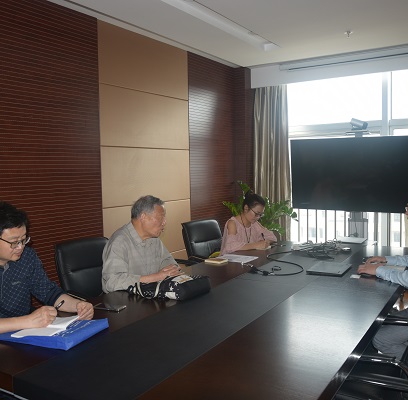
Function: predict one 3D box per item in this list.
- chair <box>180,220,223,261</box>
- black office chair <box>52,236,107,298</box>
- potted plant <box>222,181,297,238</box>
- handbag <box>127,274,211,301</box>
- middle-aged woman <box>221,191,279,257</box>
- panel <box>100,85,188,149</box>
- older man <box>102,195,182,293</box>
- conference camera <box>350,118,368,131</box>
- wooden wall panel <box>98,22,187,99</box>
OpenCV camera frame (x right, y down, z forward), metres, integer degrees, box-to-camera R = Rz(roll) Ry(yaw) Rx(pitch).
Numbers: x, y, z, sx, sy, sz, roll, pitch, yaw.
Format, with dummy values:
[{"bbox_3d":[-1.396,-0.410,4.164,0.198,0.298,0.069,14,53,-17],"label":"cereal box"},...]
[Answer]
[{"bbox_3d":[0.202,0.676,3.636,0.660,0.980,0.620,1,4,34],"label":"chair"},{"bbox_3d":[-0.549,0.722,2.849,0.650,0.970,0.600,2,5,32],"label":"black office chair"},{"bbox_3d":[0.599,0.444,4.820,0.720,1.282,0.720,1,4,34],"label":"potted plant"},{"bbox_3d":[-0.193,0.451,2.442,0.380,0.090,0.260,1,4,34],"label":"handbag"},{"bbox_3d":[0.345,0.532,3.725,0.580,1.190,0.490,2,5,36],"label":"middle-aged woman"},{"bbox_3d":[-0.520,-0.777,4.417,0.030,0.540,1.305,1,4,34],"label":"panel"},{"bbox_3d":[-0.334,0.605,2.675,0.680,1.260,0.570,1,4,34],"label":"older man"},{"bbox_3d":[1.541,-0.748,4.460,0.165,0.125,0.110,2,5,36],"label":"conference camera"},{"bbox_3d":[-0.530,-1.312,4.385,0.030,0.540,1.305,1,4,34],"label":"wooden wall panel"}]

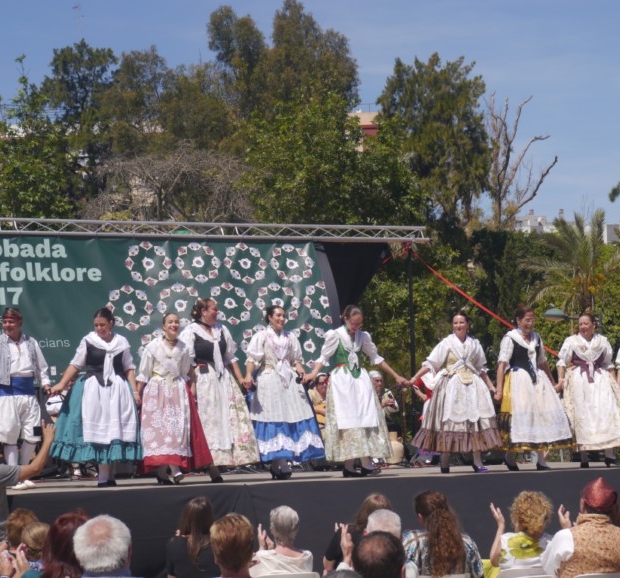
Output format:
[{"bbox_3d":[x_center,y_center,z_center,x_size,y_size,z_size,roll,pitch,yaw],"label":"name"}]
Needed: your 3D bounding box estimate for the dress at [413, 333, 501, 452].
[{"bbox_3d":[1.477,1.048,18.838,0.836,1.220,0.662,0,-4,-15],"label":"dress"}]

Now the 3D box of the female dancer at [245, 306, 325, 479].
[{"bbox_3d":[-0.236,0.998,17.982,0.741,1.669,0.607,0,-4,-21],"label":"female dancer"}]

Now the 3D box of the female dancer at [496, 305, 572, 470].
[{"bbox_3d":[2.296,1.012,19.202,0.757,1.688,0.660,0,-2,-16],"label":"female dancer"}]

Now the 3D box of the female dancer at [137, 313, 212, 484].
[{"bbox_3d":[-1.266,1.028,17.467,0.684,1.598,0.589,-1,-4,-6],"label":"female dancer"}]

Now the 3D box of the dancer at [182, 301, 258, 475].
[{"bbox_3d":[-0.870,0.970,17.768,0.722,1.740,0.570,0,-4,-27],"label":"dancer"}]

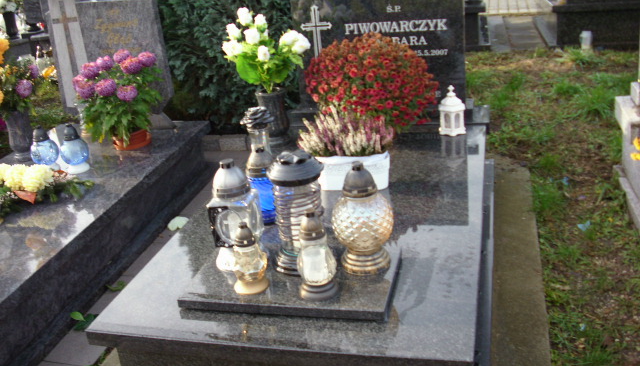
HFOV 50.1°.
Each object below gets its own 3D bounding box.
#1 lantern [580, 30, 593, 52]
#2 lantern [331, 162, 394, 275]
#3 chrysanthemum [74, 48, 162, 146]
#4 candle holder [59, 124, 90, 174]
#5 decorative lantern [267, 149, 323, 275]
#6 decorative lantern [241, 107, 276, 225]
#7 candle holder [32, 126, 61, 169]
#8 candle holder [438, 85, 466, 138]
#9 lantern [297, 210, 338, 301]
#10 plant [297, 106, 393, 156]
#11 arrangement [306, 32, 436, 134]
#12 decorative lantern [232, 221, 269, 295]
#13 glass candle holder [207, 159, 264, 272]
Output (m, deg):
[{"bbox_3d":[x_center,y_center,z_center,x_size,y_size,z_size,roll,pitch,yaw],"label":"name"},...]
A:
[{"bbox_3d":[2.317,-1.245,5.953,0.096,0.184,0.096,1,23,14],"label":"lantern"},{"bbox_3d":[0.117,0.089,1.914,0.180,0.306,0.180,1,23,14],"label":"lantern"},{"bbox_3d":[-1.037,-0.442,3.591,0.440,0.497,0.418,1,23,14],"label":"chrysanthemum"},{"bbox_3d":[-1.201,-0.179,3.320,0.135,0.206,0.135,1,22,14],"label":"candle holder"},{"bbox_3d":[-0.064,0.081,1.929,0.154,0.342,0.154,1,23,14],"label":"decorative lantern"},{"bbox_3d":[-0.197,-0.065,2.277,0.125,0.372,0.125,1,22,14],"label":"decorative lantern"},{"bbox_3d":[-1.381,-0.183,3.424,0.139,0.210,0.139,1,23,14],"label":"candle holder"},{"bbox_3d":[0.579,-0.327,3.010,0.118,0.200,0.110,1,22,14],"label":"candle holder"},{"bbox_3d":[-0.010,0.178,1.736,0.100,0.229,0.100,1,22,14],"label":"lantern"},{"bbox_3d":[0.097,-0.188,2.499,0.335,0.175,0.210,1,22,14],"label":"plant"},{"bbox_3d":[0.220,-0.408,2.931,0.570,0.477,0.541,1,23,14],"label":"arrangement"},{"bbox_3d":[-0.197,0.198,1.867,0.091,0.197,0.091,1,23,14],"label":"decorative lantern"},{"bbox_3d":[-0.234,0.087,1.910,0.130,0.310,0.130,1,22,14],"label":"glass candle holder"}]

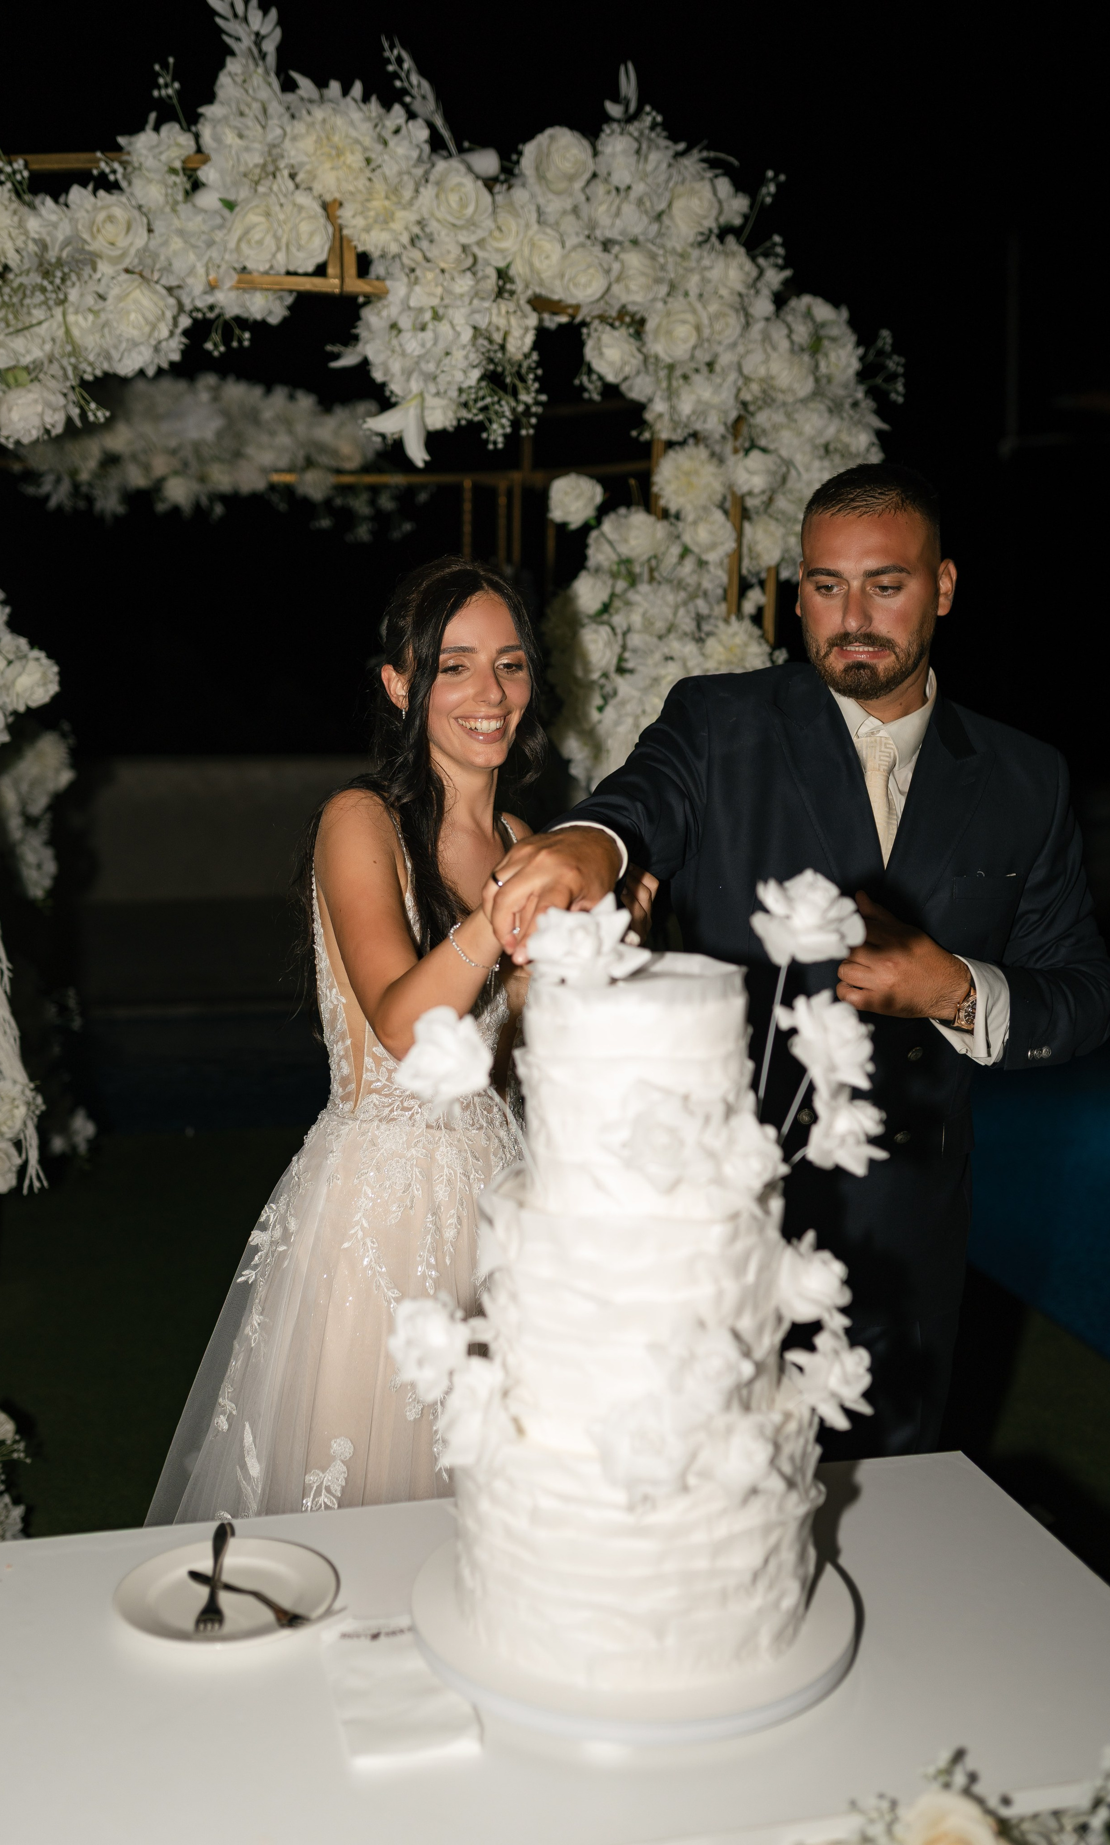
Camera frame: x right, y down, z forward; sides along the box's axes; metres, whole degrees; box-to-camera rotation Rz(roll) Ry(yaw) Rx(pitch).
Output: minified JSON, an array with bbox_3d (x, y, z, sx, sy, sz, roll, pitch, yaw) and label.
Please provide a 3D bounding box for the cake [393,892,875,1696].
[{"bbox_3d":[0.065,0.276,1.510,0.400,0.620,0.380,0,6,0],"label":"cake"}]

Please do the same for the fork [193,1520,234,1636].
[{"bbox_3d":[-0.293,0.570,1.562,0.023,0.020,0.147,0,16,-5],"label":"fork"}]

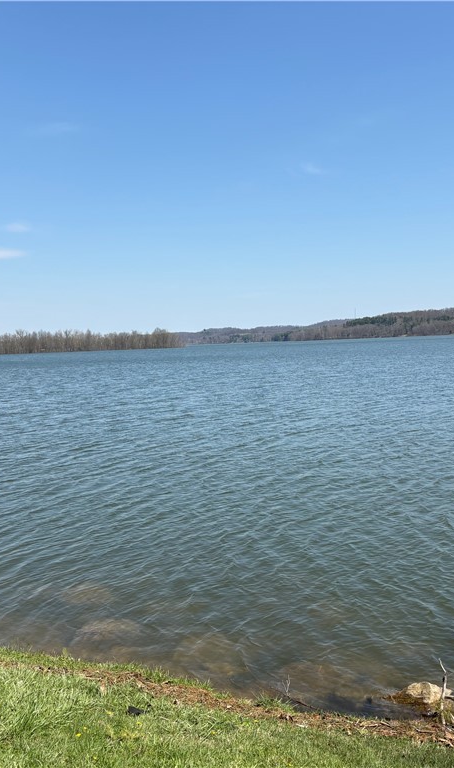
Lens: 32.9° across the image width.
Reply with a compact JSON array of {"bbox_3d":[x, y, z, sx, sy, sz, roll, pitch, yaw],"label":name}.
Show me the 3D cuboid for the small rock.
[{"bbox_3d":[1.170,1.939,4.750,0.400,0.150,0.280,-2,3,6],"label":"small rock"}]

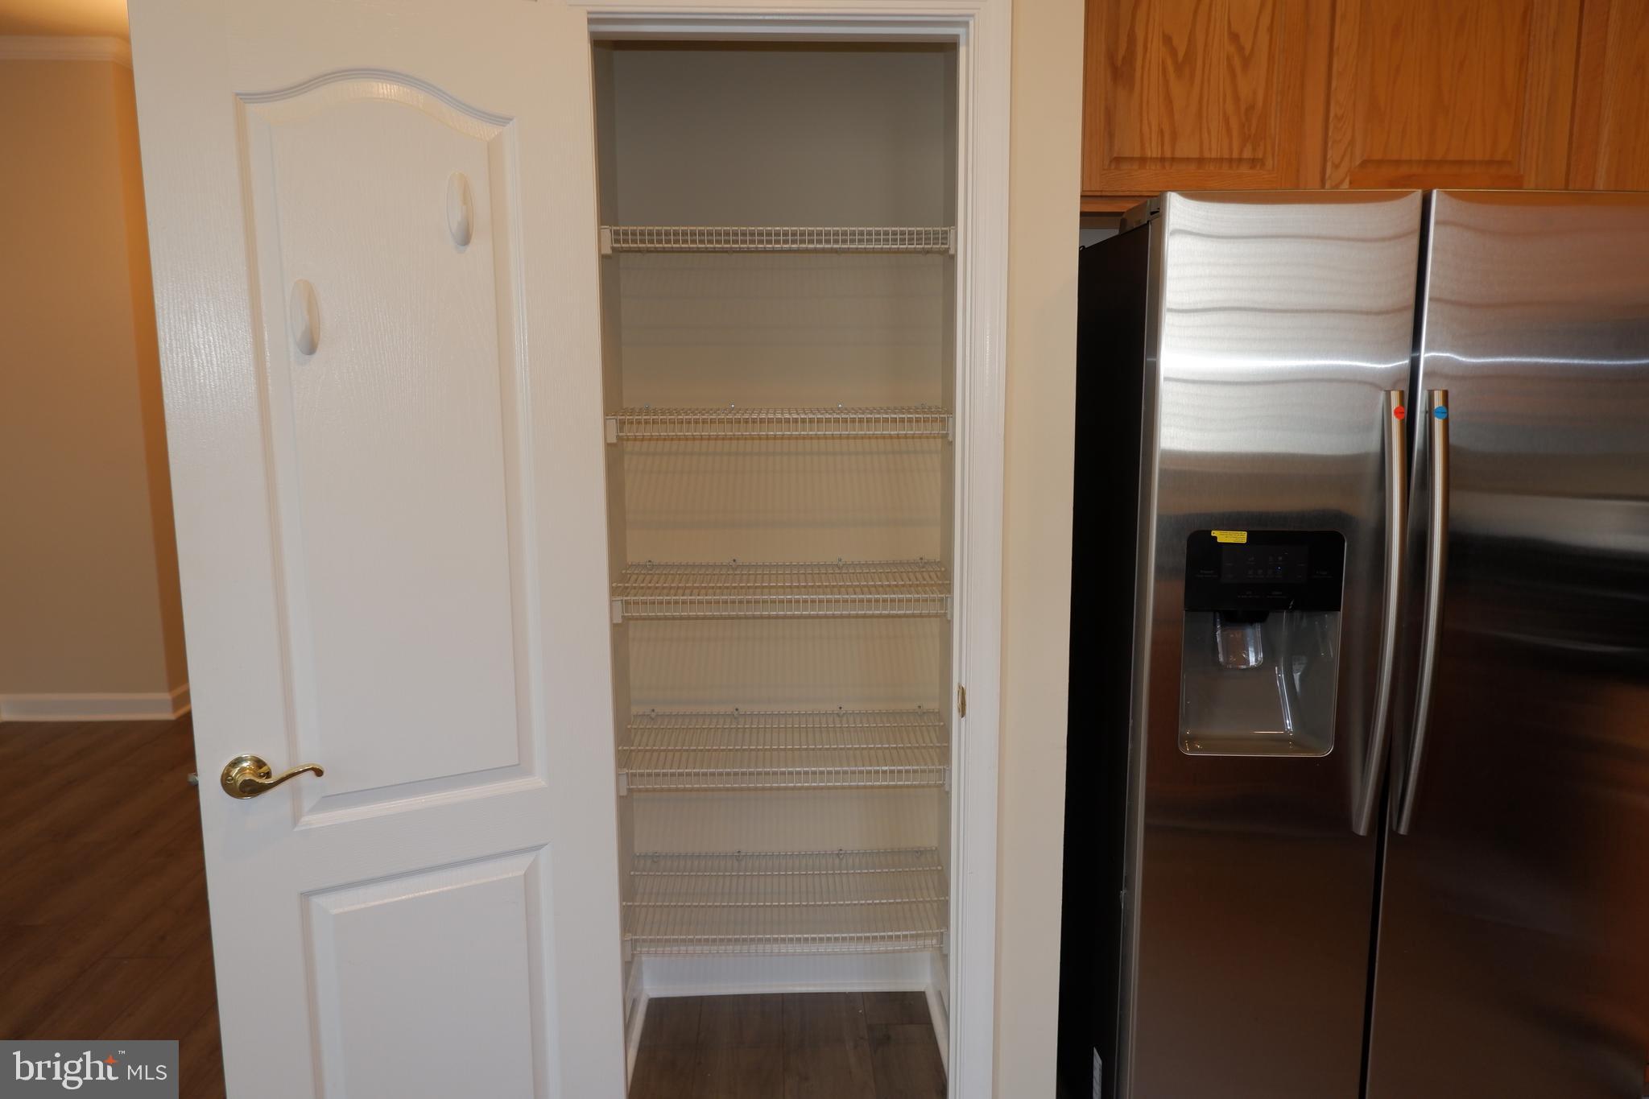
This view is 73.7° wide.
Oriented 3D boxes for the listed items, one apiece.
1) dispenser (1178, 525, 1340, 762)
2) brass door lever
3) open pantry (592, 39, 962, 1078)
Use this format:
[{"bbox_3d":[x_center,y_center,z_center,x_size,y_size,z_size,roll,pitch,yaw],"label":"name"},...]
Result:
[{"bbox_3d":[0.724,0.155,1.872,0.264,0.378,0.110,0,8,-2],"label":"dispenser"},{"bbox_3d":[-0.770,0.315,1.535,0.127,0.063,0.062,-5,9,-31],"label":"brass door lever"},{"bbox_3d":[-0.082,0.121,2.221,0.680,2.030,0.600,0,8,-2],"label":"open pantry"}]

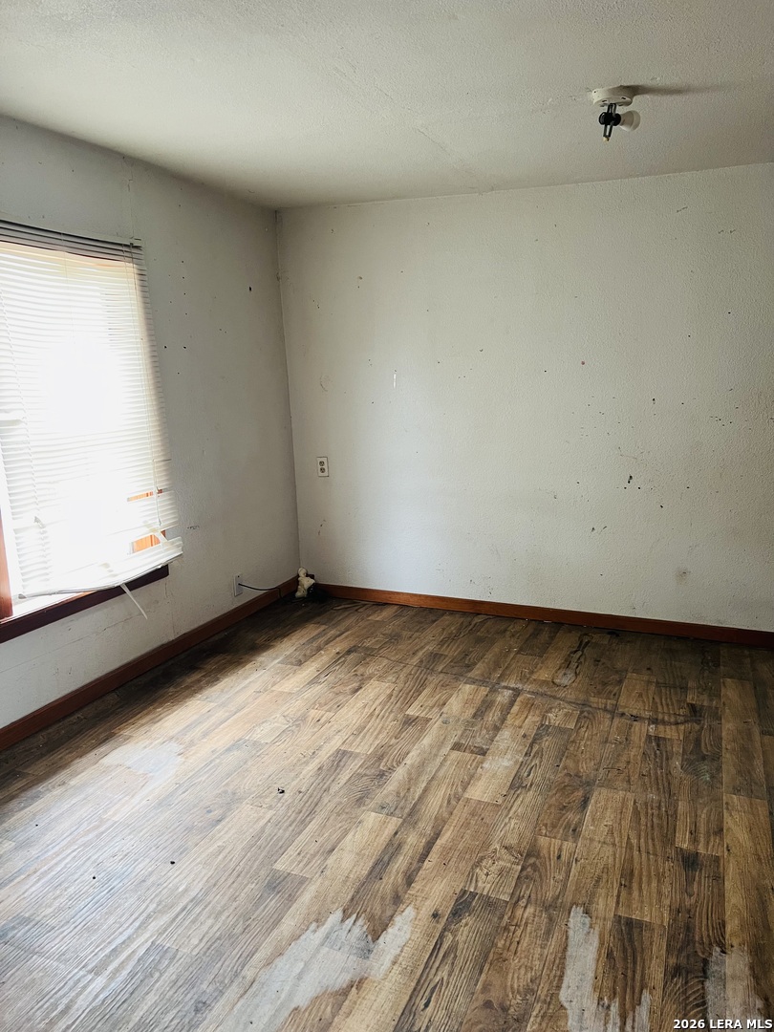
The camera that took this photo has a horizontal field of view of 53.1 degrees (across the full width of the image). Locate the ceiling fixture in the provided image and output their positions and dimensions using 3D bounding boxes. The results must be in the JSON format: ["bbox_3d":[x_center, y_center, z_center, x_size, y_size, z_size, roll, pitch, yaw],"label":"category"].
[{"bbox_3d":[0.712,-1.244,2.402,0.150,0.140,0.122,-1,11,0],"label":"ceiling fixture"}]

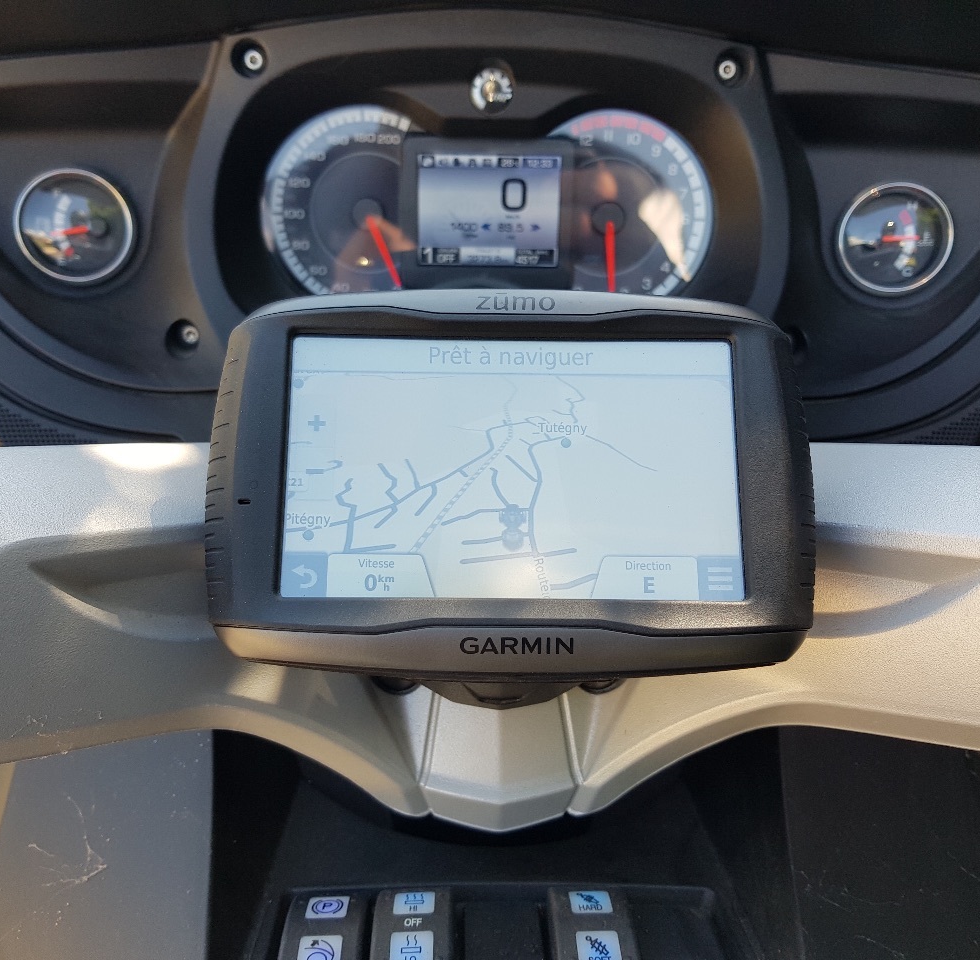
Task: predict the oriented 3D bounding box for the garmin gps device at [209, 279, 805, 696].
[{"bbox_3d":[0.005,0.003,0.245,0.145,0.037,0.099,1,77,-1],"label":"garmin gps device"}]

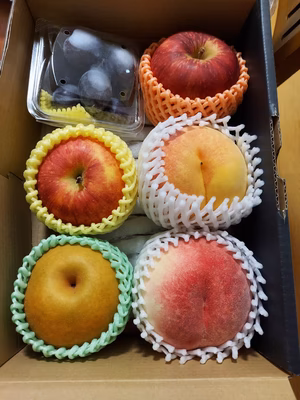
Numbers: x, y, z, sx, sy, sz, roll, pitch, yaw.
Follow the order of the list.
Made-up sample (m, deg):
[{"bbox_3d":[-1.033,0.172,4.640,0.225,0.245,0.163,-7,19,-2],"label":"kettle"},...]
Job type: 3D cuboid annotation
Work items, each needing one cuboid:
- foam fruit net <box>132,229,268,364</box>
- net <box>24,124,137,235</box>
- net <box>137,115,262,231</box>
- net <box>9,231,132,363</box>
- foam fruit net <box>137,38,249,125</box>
[{"bbox_3d":[0.041,0.083,0.265,0.112,0.073,0.112,0,78,-4],"label":"foam fruit net"},{"bbox_3d":[-0.064,-0.016,0.282,0.101,0.068,0.101,0,78,-4],"label":"net"},{"bbox_3d":[0.046,-0.024,0.287,0.110,0.074,0.110,0,78,-4],"label":"net"},{"bbox_3d":[-0.065,0.082,0.260,0.101,0.070,0.101,0,78,-4],"label":"net"},{"bbox_3d":[0.043,-0.110,0.303,0.107,0.066,0.107,0,78,-4],"label":"foam fruit net"}]

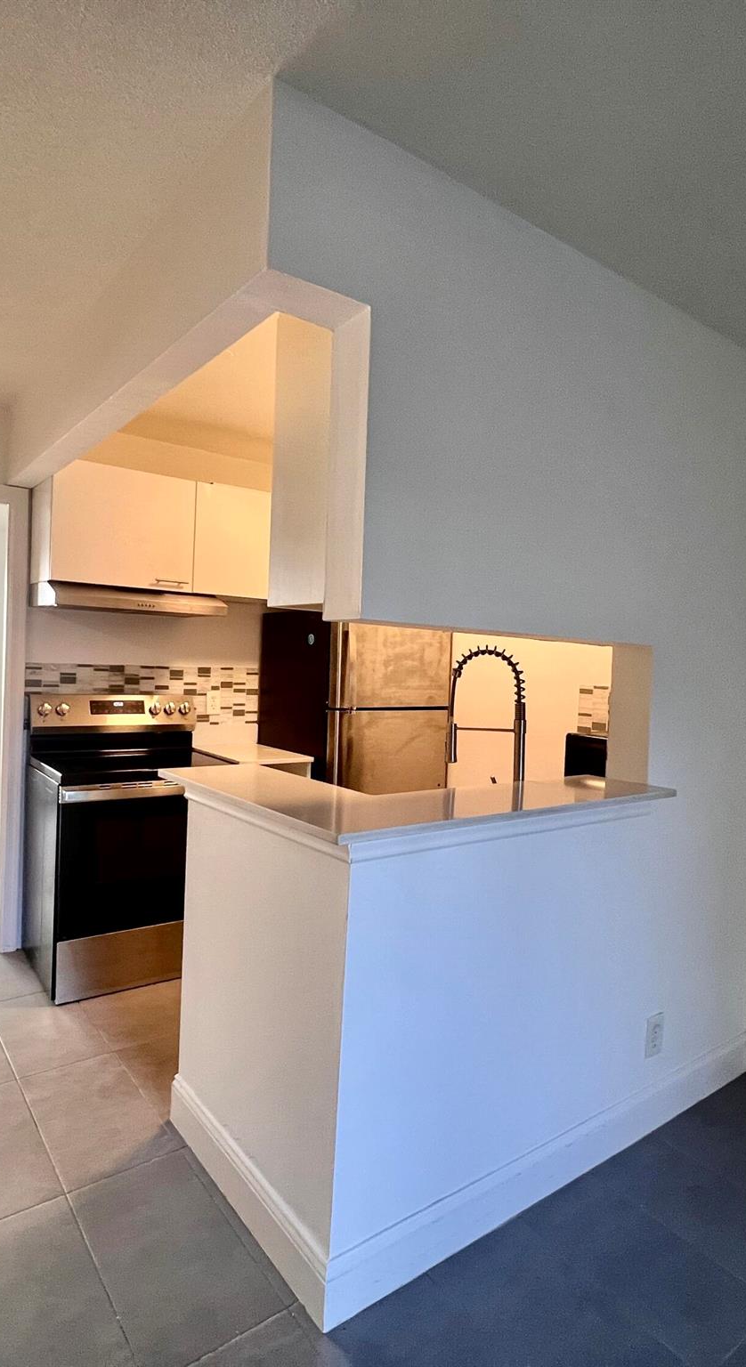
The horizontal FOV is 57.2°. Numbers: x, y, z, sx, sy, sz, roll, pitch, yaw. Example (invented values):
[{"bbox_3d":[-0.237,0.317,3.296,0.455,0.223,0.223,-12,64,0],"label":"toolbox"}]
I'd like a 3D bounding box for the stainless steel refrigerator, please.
[{"bbox_3d":[-0.109,0.461,3.911,0.760,1.675,0.800,2,1,-36],"label":"stainless steel refrigerator"}]

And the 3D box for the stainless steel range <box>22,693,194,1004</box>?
[{"bbox_3d":[-1.125,0.668,3.205,0.763,1.205,0.730,2,1,-36],"label":"stainless steel range"}]

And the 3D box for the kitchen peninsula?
[{"bbox_3d":[0.165,0.816,2.167,1.340,1.030,0.990,2,1,-36],"label":"kitchen peninsula"}]

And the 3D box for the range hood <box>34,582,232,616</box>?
[{"bbox_3d":[-1.171,-0.389,3.303,0.764,0.122,0.530,2,1,-36],"label":"range hood"}]

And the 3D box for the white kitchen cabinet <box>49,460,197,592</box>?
[{"bbox_3d":[-1.254,-0.724,3.347,0.650,0.545,0.340,2,1,-36],"label":"white kitchen cabinet"}]

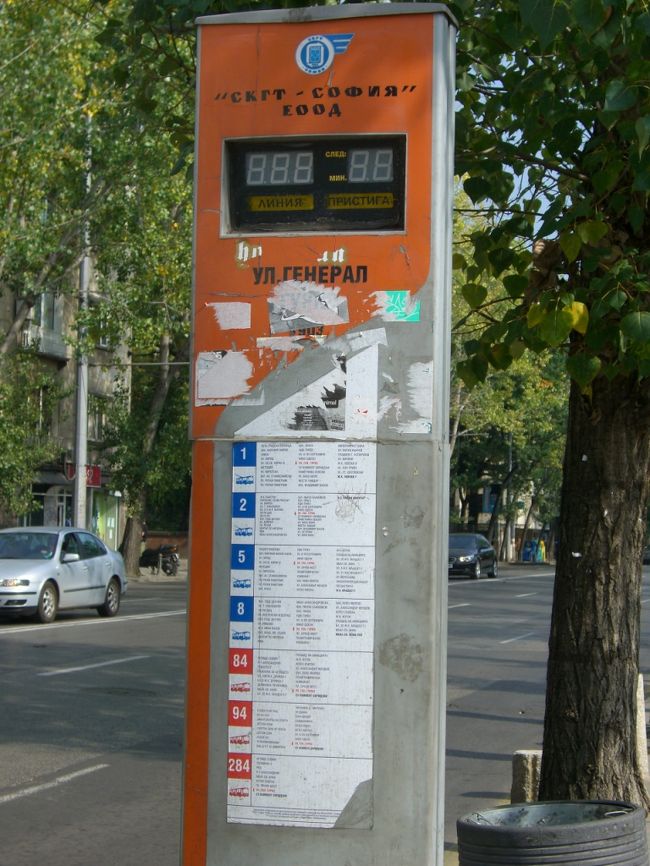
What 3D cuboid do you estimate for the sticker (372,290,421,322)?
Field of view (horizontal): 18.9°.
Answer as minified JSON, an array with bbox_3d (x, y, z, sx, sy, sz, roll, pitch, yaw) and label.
[{"bbox_3d":[0.141,-0.250,3.852,0.096,0.063,0.005,0,-3,13],"label":"sticker"}]

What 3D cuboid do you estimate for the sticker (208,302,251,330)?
[{"bbox_3d":[-0.192,-0.234,3.928,0.088,0.057,0.005,0,-3,13],"label":"sticker"}]

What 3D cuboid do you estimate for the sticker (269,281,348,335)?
[{"bbox_3d":[-0.032,-0.241,3.748,0.159,0.104,0.004,0,-3,14],"label":"sticker"}]

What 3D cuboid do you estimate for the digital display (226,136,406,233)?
[{"bbox_3d":[-0.011,-0.475,3.783,0.359,0.189,0.050,0,-3,14],"label":"digital display"}]

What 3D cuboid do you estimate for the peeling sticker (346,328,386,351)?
[{"bbox_3d":[0.077,-0.178,3.718,0.082,0.042,0.004,0,-3,14],"label":"peeling sticker"}]

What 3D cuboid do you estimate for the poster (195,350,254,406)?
[{"bbox_3d":[-0.204,-0.110,3.924,0.121,0.113,0.005,0,-3,13],"label":"poster"}]

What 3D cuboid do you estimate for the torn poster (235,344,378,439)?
[{"bbox_3d":[-0.036,-0.083,3.884,0.291,0.187,0.005,0,-3,13],"label":"torn poster"}]

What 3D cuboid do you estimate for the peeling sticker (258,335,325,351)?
[{"bbox_3d":[-0.066,-0.174,3.753,0.135,0.031,0.004,0,-3,14],"label":"peeling sticker"}]

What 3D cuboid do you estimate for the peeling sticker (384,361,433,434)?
[{"bbox_3d":[0.164,-0.070,3.837,0.096,0.146,0.005,0,-3,13],"label":"peeling sticker"}]

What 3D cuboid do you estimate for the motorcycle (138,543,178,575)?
[{"bbox_3d":[-5.154,3.723,57.000,1.900,1.000,0.700,-1,-4,34],"label":"motorcycle"}]

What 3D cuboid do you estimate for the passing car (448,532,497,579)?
[{"bbox_3d":[4.369,3.995,63.500,1.840,1.460,4.800,0,-3,14],"label":"passing car"}]

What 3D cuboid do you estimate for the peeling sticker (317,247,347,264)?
[{"bbox_3d":[0.013,-0.353,3.886,0.061,0.036,0.005,0,-3,13],"label":"peeling sticker"}]

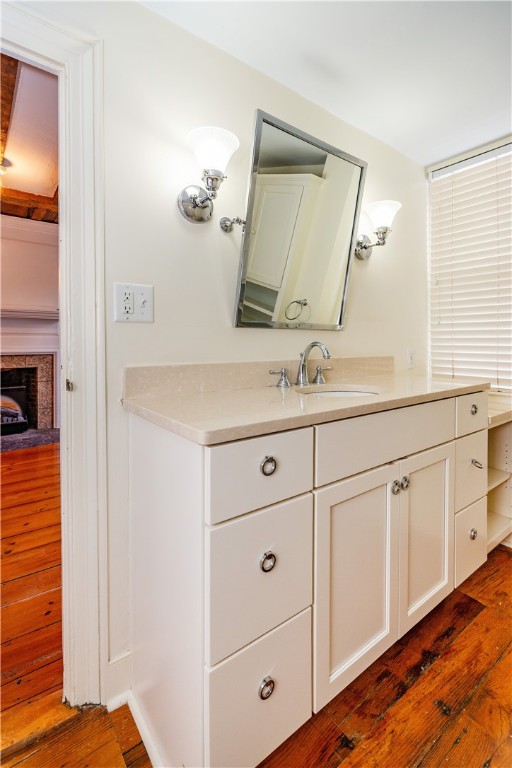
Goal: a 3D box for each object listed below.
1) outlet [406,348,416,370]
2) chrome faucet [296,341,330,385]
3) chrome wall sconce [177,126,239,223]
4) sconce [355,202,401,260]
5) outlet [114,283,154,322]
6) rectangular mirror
[{"bbox_3d":[0.913,-0.147,2.000,0.075,0.118,0.009,-3,5,-35],"label":"outlet"},{"bbox_3d":[0.229,-0.086,1.348,0.055,0.176,0.174,-3,5,-35],"label":"chrome faucet"},{"bbox_3d":[-0.153,-0.666,1.100,0.168,0.233,0.222,-3,5,-35],"label":"chrome wall sconce"},{"bbox_3d":[0.585,-0.731,1.626,0.168,0.233,0.222,-3,5,-35],"label":"sconce"},{"bbox_3d":[-0.383,-0.254,1.073,0.120,0.118,0.011,-3,5,-35],"label":"outlet"},{"bbox_3d":[0.200,-0.583,1.392,0.590,0.722,0.025,-3,15,-35],"label":"rectangular mirror"}]

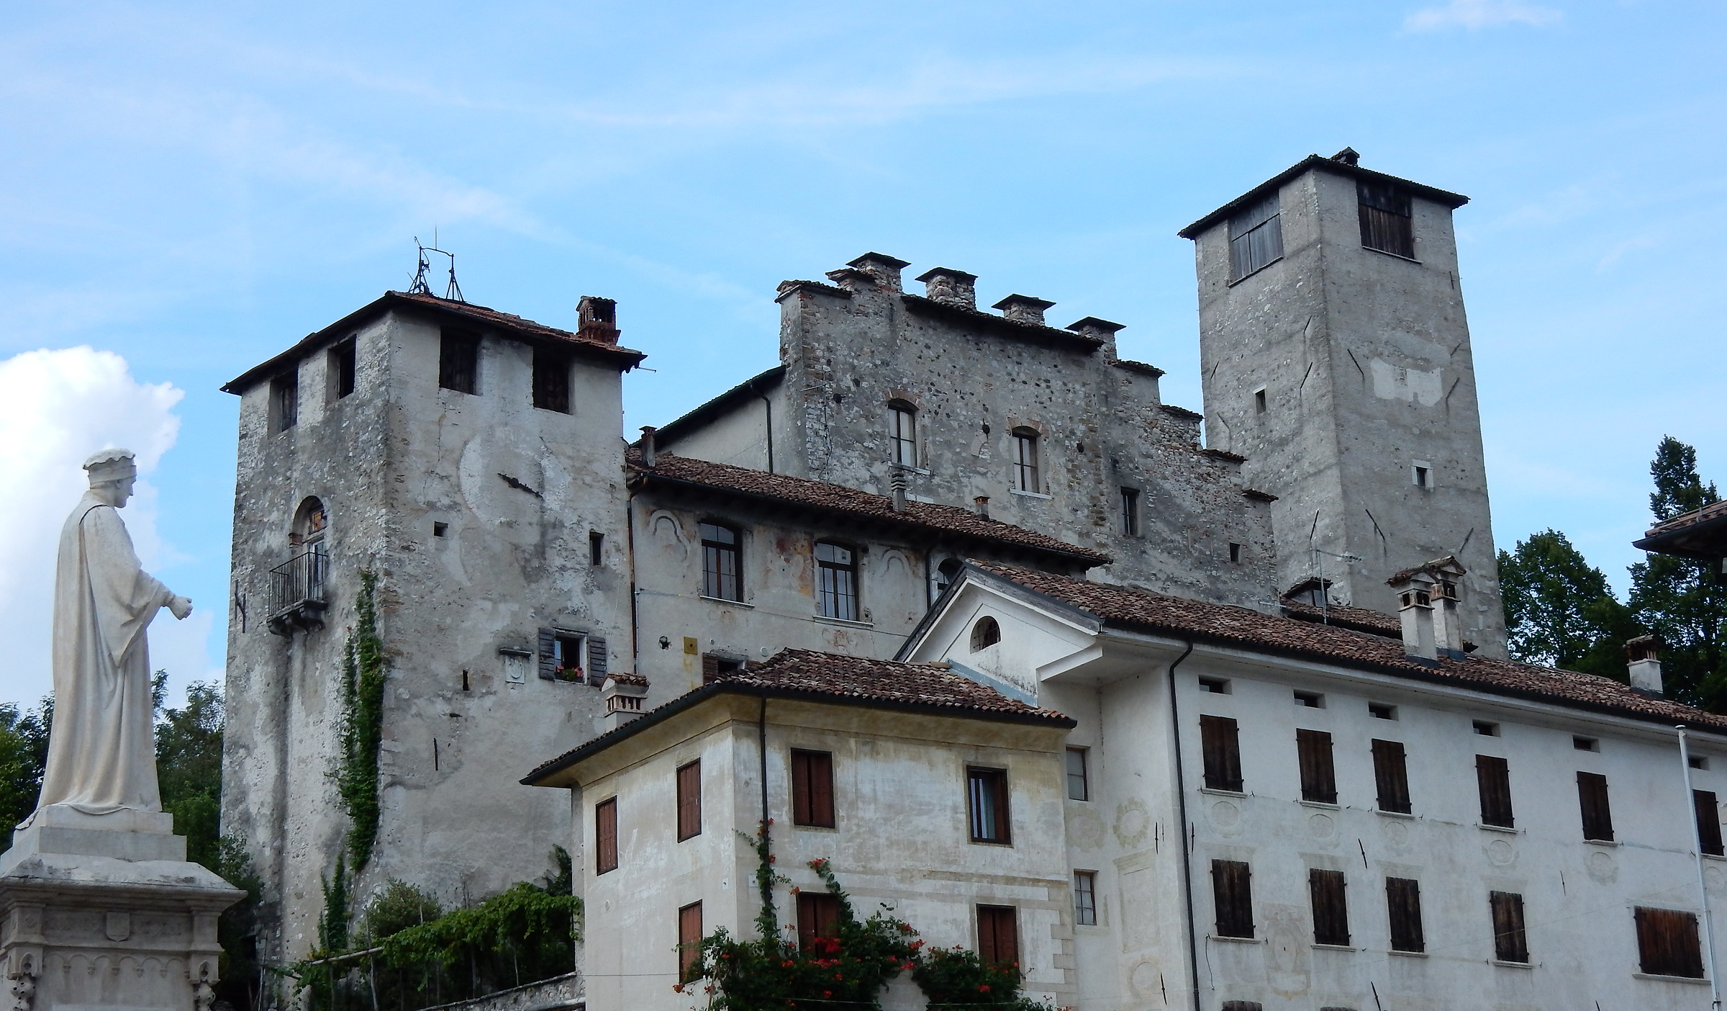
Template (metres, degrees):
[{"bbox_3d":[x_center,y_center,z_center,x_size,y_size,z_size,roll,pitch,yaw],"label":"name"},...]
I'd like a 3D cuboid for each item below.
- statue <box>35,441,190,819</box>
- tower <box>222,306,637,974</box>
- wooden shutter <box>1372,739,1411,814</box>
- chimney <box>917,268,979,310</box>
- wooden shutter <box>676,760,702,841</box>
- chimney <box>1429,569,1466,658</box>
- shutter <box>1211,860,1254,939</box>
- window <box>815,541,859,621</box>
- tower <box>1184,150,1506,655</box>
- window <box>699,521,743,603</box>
[{"bbox_3d":[-5.002,0.821,20.070,0.913,2.500,0.750,7,-20,-28],"label":"statue"},{"bbox_3d":[-11.789,3.893,81.075,8.329,17.800,9.177,12,-22,-38],"label":"tower"},{"bbox_3d":[10.620,5.451,60.150,0.971,1.452,0.060,11,-21,-38],"label":"wooden shutter"},{"bbox_3d":[2.782,-6.792,98.337,1.624,1.401,1.242,11,-21,-36],"label":"chimney"},{"bbox_3d":[-3.411,5.801,58.759,0.060,1.482,0.953,8,-20,-30],"label":"wooden shutter"},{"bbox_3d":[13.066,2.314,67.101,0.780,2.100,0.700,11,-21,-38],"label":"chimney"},{"bbox_3d":[7.273,7.729,58.798,0.984,1.506,0.060,11,-21,-36],"label":"shutter"},{"bbox_3d":[-0.687,1.873,73.832,1.240,1.920,0.200,12,-23,-38],"label":"window"},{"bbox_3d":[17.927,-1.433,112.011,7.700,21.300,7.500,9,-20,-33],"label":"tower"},{"bbox_3d":[-3.443,1.368,71.591,1.220,1.880,0.200,12,-23,-38],"label":"window"}]

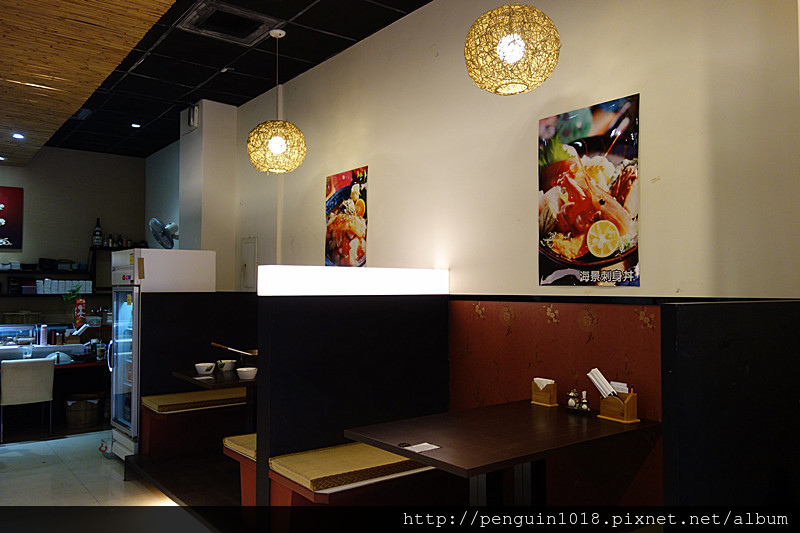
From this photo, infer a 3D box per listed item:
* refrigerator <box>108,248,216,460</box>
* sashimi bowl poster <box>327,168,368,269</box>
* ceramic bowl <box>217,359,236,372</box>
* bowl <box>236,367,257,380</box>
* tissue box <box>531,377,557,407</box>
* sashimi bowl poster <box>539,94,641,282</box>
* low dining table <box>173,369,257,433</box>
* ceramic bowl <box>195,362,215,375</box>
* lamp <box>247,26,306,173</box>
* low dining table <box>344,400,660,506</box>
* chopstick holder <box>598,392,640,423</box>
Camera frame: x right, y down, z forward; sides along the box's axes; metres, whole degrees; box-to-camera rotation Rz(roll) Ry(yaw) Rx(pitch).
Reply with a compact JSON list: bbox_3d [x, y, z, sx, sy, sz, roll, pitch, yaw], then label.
[{"bbox_3d":[-2.094,0.758,5.460,0.690,1.780,0.700,2,-3,-38],"label":"refrigerator"},{"bbox_3d":[-0.420,-0.288,4.799,0.020,0.890,0.580,2,-3,-38],"label":"sashimi bowl poster"},{"bbox_3d":[-1.238,0.717,4.467,0.143,0.063,0.143,0,-2,0],"label":"ceramic bowl"},{"bbox_3d":[-0.998,0.703,4.073,0.143,0.063,0.143,0,-2,0],"label":"bowl"},{"bbox_3d":[0.747,0.650,3.216,0.072,0.126,0.126,2,-3,-38],"label":"tissue box"},{"bbox_3d":[0.925,-0.349,3.103,0.020,0.893,0.585,2,-3,-38],"label":"sashimi bowl poster"},{"bbox_3d":[-0.919,1.102,4.434,1.170,0.708,0.730,2,-3,-38],"label":"low dining table"},{"bbox_3d":[-1.344,0.710,4.301,0.143,0.063,0.143,0,-2,0],"label":"ceramic bowl"},{"bbox_3d":[-0.894,-1.201,4.542,0.425,1.031,0.425,0,-2,0],"label":"lamp"},{"bbox_3d":[0.458,1.045,2.689,1.180,0.702,0.735,2,-3,-38],"label":"low dining table"},{"bbox_3d":[1.002,0.637,2.860,0.096,0.128,0.172,1,-2,-32],"label":"chopstick holder"}]

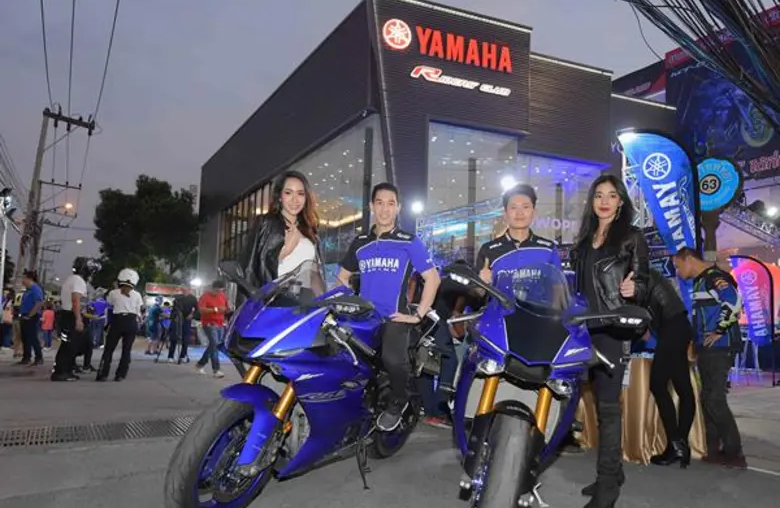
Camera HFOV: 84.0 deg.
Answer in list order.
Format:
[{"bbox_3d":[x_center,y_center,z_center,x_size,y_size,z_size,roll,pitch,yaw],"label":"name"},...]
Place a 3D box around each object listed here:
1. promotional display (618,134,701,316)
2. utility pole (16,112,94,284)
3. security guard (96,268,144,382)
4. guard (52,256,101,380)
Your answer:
[{"bbox_3d":[2.703,0.135,4.270,0.800,2.750,0.120,-1,-6,12],"label":"promotional display"},{"bbox_3d":[-17.449,-2.023,22.470,2.300,10.700,0.400,10,-9,-38],"label":"utility pole"},{"bbox_3d":[-3.734,1.046,6.072,0.580,1.660,0.400,0,-5,6],"label":"security guard"},{"bbox_3d":[-4.380,0.926,6.117,0.450,1.760,0.540,5,-7,-37],"label":"guard"}]

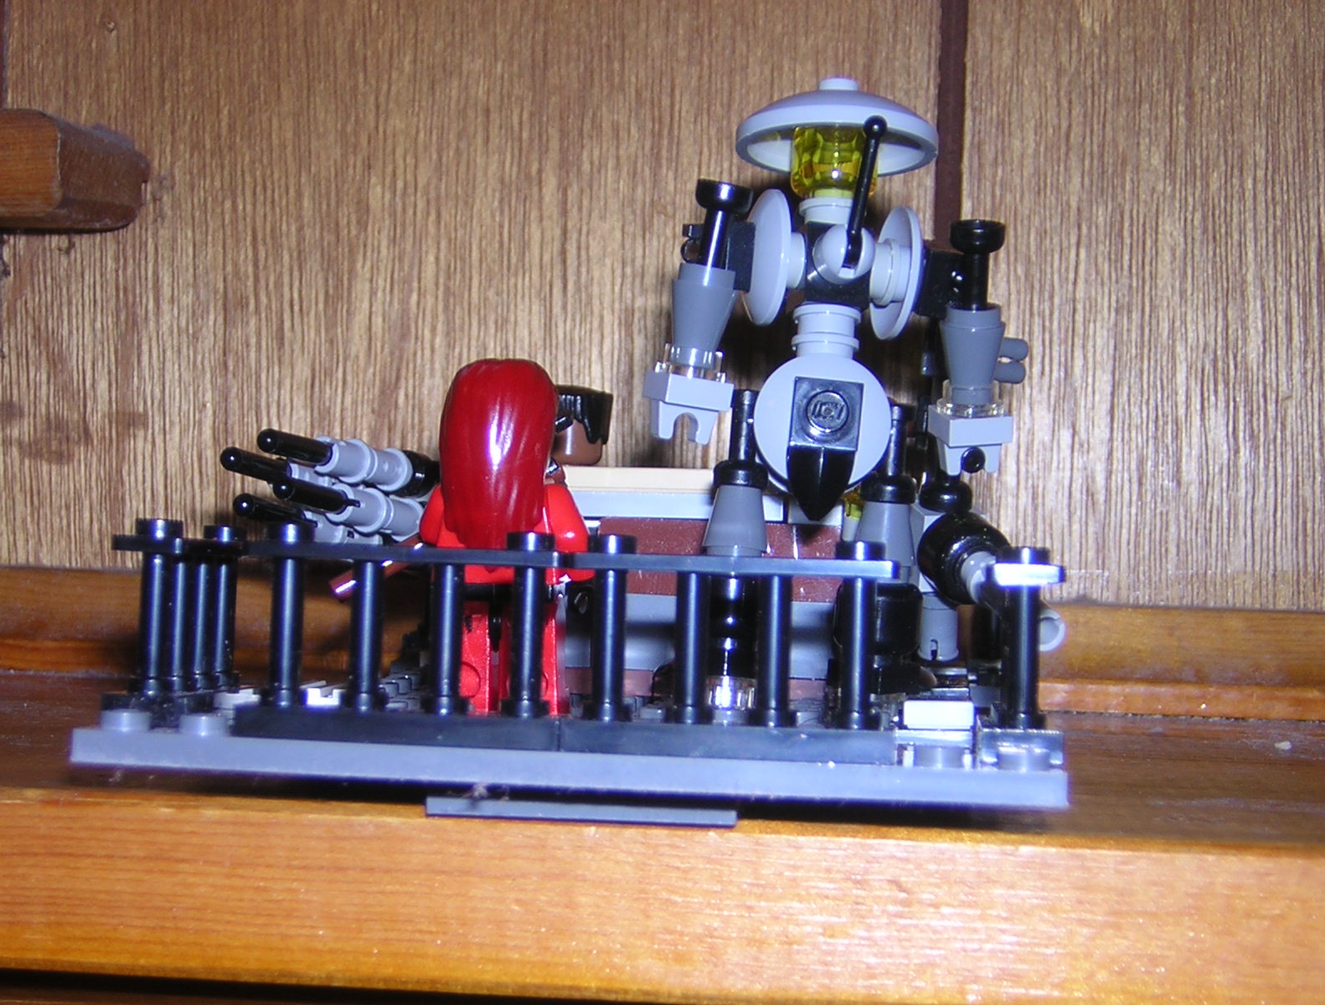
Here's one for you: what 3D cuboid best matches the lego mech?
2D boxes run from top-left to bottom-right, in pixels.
[{"bbox_3d":[0.021,-0.012,0.303,0.046,0.077,0.028,2,-2,-13],"label":"lego mech"}]

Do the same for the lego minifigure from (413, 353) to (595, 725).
[{"bbox_3d":[-0.018,0.004,0.303,0.022,0.042,0.015,2,-2,7],"label":"lego minifigure"}]

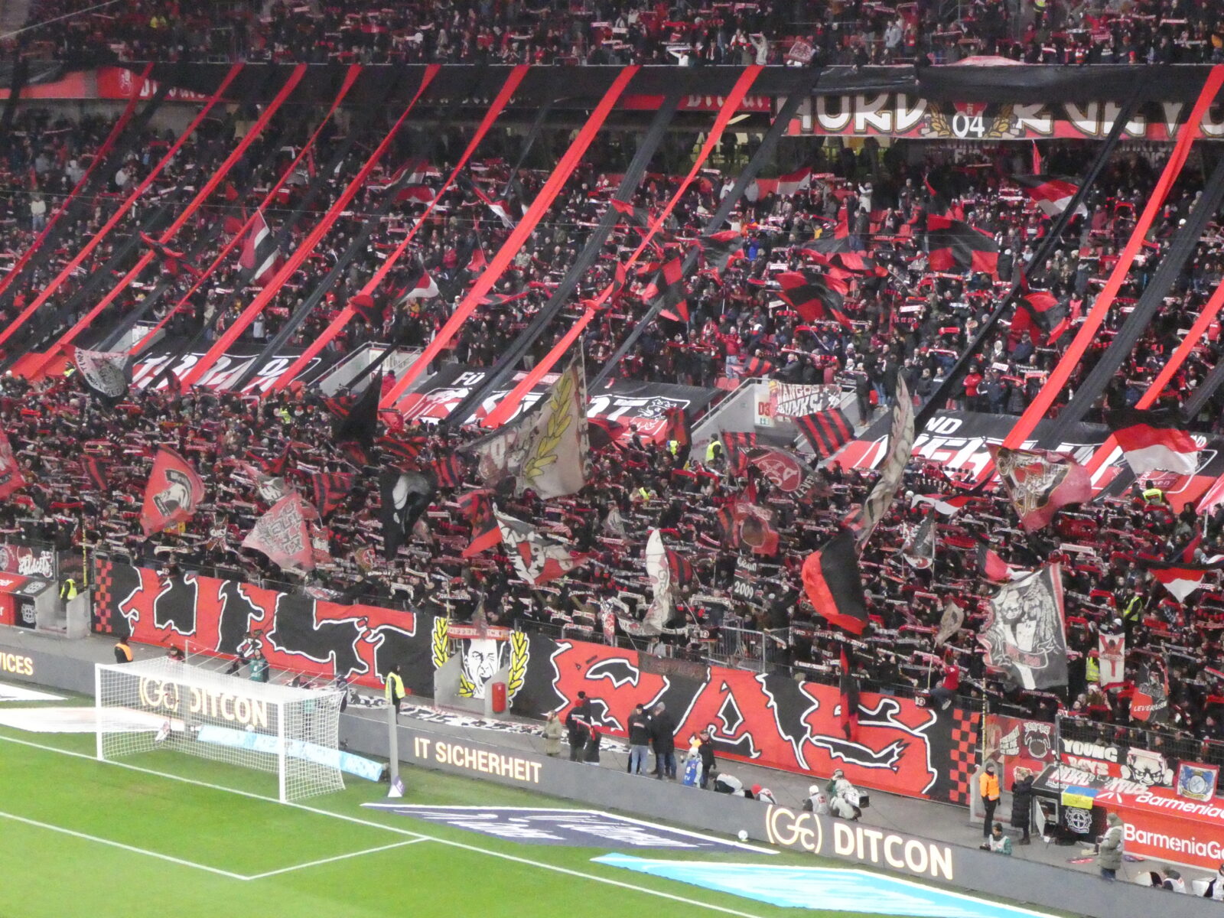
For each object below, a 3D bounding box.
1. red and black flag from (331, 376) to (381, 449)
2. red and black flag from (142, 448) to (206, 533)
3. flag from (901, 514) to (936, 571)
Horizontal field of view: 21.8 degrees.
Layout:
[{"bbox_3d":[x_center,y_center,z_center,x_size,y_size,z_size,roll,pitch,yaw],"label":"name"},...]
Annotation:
[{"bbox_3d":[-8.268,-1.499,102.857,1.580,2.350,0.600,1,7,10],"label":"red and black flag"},{"bbox_3d":[-14.004,1.037,101.534,2.040,2.840,0.600,0,7,6],"label":"red and black flag"},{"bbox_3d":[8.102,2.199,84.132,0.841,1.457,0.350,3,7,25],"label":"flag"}]

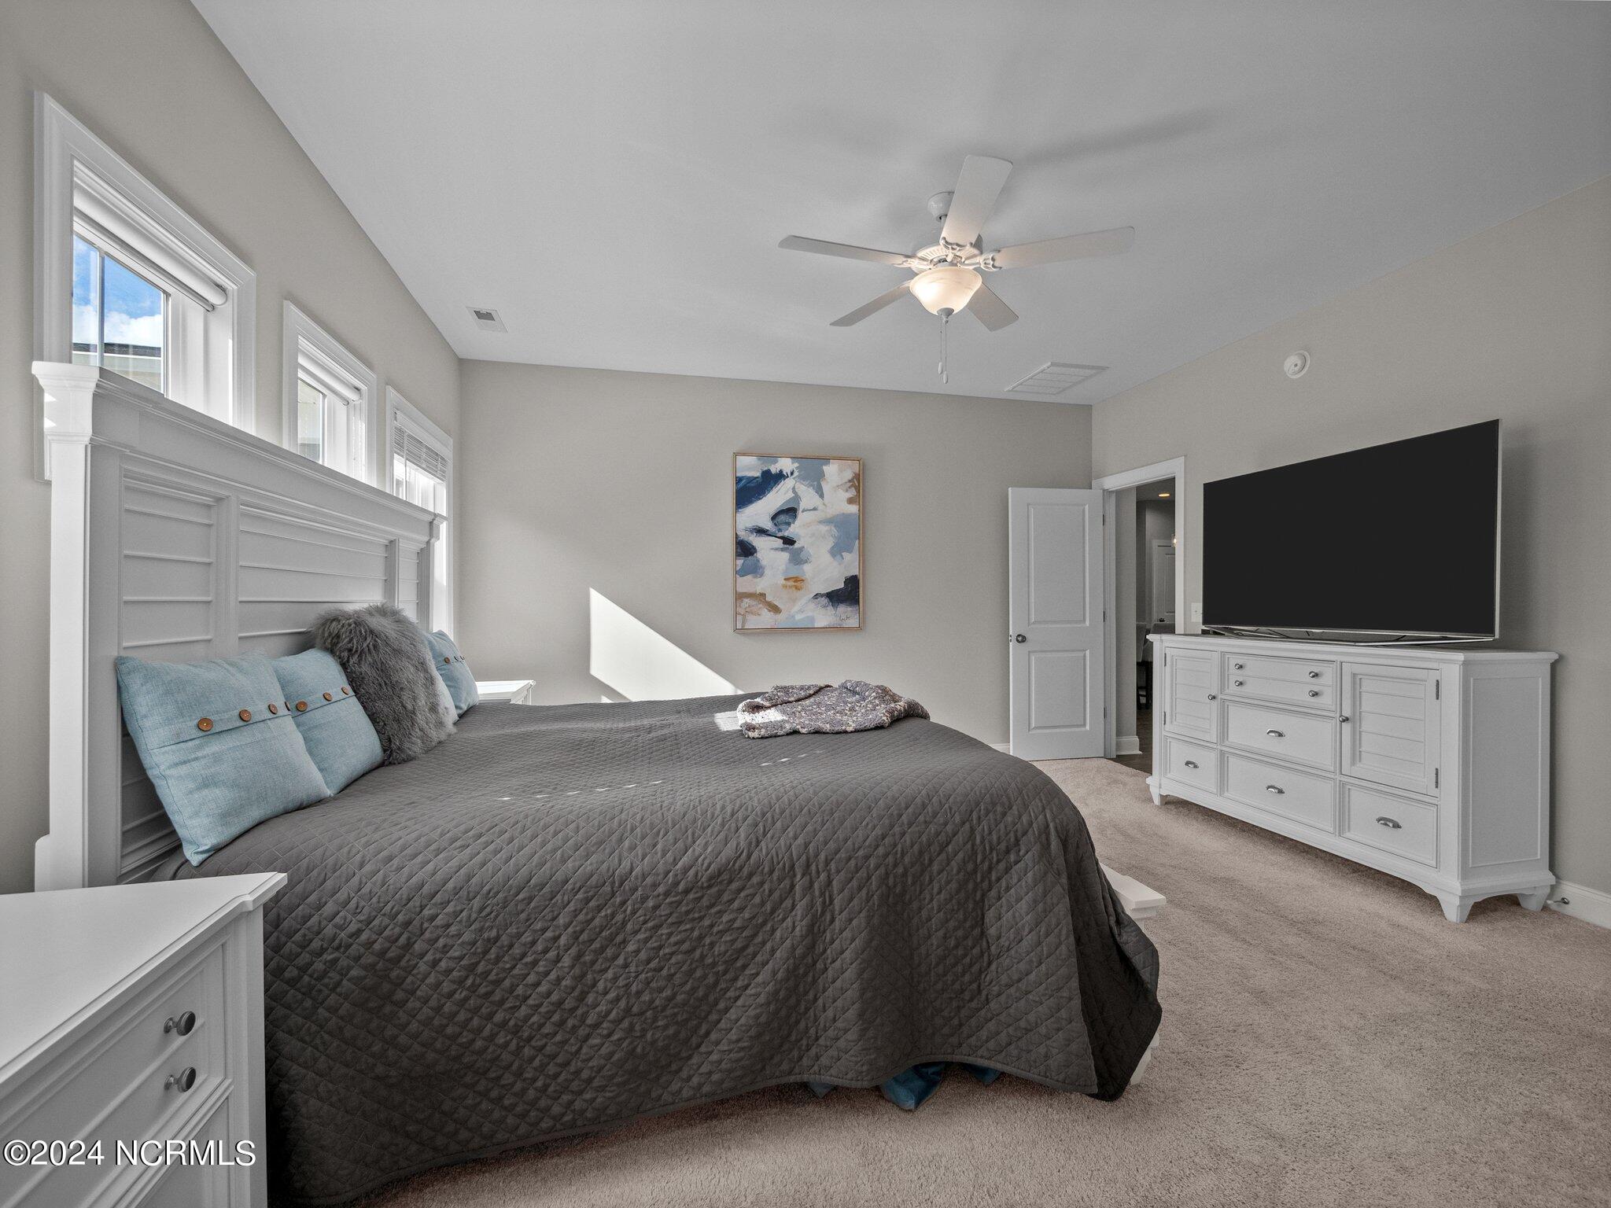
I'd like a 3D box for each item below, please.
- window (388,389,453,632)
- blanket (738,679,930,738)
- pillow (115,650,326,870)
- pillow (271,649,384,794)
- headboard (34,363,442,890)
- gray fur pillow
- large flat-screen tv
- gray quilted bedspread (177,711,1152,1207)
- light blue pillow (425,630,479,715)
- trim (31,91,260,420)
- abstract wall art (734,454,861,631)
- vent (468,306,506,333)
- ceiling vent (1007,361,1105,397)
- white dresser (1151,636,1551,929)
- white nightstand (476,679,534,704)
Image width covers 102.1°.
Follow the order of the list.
[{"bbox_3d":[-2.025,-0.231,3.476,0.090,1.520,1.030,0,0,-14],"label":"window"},{"bbox_3d":[0.072,0.430,2.804,0.740,0.110,0.780,0,0,-14],"label":"blanket"},{"bbox_3d":[-1.204,0.289,1.412,0.150,0.430,0.460,-23,5,-13],"label":"pillow"},{"bbox_3d":[-1.326,0.310,1.789,0.150,0.390,0.440,-21,5,-13],"label":"pillow"},{"bbox_3d":[-1.568,0.385,2.193,0.100,1.600,2.150,0,0,-14],"label":"headboard"},{"bbox_3d":[-1.357,0.246,2.157,0.200,0.500,0.530,-23,5,-13],"label":"gray fur pillow"},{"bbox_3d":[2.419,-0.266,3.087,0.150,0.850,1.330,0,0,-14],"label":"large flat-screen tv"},{"bbox_3d":[-0.460,0.799,2.445,2.200,0.660,2.170,0,0,-14],"label":"gray quilted bedspread"},{"bbox_3d":[-1.612,0.315,2.954,0.150,0.390,0.440,-21,5,-13],"label":"light blue pillow"},{"bbox_3d":[-1.553,-0.615,1.610,0.060,0.745,0.735,0,0,-14],"label":"trim"},{"bbox_3d":[-0.026,-0.426,4.579,0.940,1.235,0.045,0,0,-15],"label":"abstract wall art"},{"bbox_3d":[-1.744,-1.550,3.577,0.152,0.015,0.297,0,0,-14],"label":"vent"},{"bbox_3d":[1.728,-1.547,4.536,0.420,0.025,0.590,0,0,-14],"label":"ceiling vent"},{"bbox_3d":[2.469,0.688,3.196,0.490,0.995,1.545,0,0,-14],"label":"white dresser"},{"bbox_3d":[-1.816,0.840,3.645,0.450,0.690,0.730,0,0,-14],"label":"white nightstand"}]

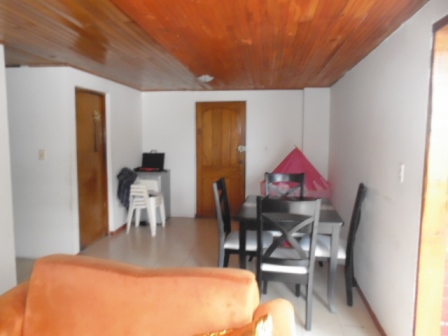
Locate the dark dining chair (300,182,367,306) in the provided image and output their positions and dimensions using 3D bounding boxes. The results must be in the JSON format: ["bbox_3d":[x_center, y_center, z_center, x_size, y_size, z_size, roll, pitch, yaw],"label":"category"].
[{"bbox_3d":[0.943,0.648,3.033,0.576,1.000,0.444,2,5,18],"label":"dark dining chair"}]

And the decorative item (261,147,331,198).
[{"bbox_3d":[1.026,0.342,5.003,0.960,1.252,0.960,1,5,9],"label":"decorative item"}]

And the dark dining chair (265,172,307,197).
[{"bbox_3d":[0.668,0.586,3.685,0.444,1.000,0.566,1,5,9],"label":"dark dining chair"}]

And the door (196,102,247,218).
[{"bbox_3d":[-0.043,-0.125,5.802,0.869,2.020,0.071,1,5,9],"label":"door"}]

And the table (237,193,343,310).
[{"bbox_3d":[0.602,0.753,3.238,0.869,0.747,1.040,1,5,10],"label":"table"}]

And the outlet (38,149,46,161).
[{"bbox_3d":[-2.064,-0.146,3.822,0.079,0.121,0.014,1,5,9],"label":"outlet"}]

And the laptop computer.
[{"bbox_3d":[-1.209,-0.104,5.695,0.389,0.273,0.283,1,5,1],"label":"laptop computer"}]

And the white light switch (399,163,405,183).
[{"bbox_3d":[1.132,0.032,2.148,0.014,0.119,0.076,1,5,9],"label":"white light switch"}]

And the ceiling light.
[{"bbox_3d":[-0.241,-1.169,4.445,0.232,0.071,0.232,1,5,9],"label":"ceiling light"}]

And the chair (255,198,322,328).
[{"bbox_3d":[0.491,0.676,2.684,0.444,1.000,0.586,1,5,8],"label":"chair"}]

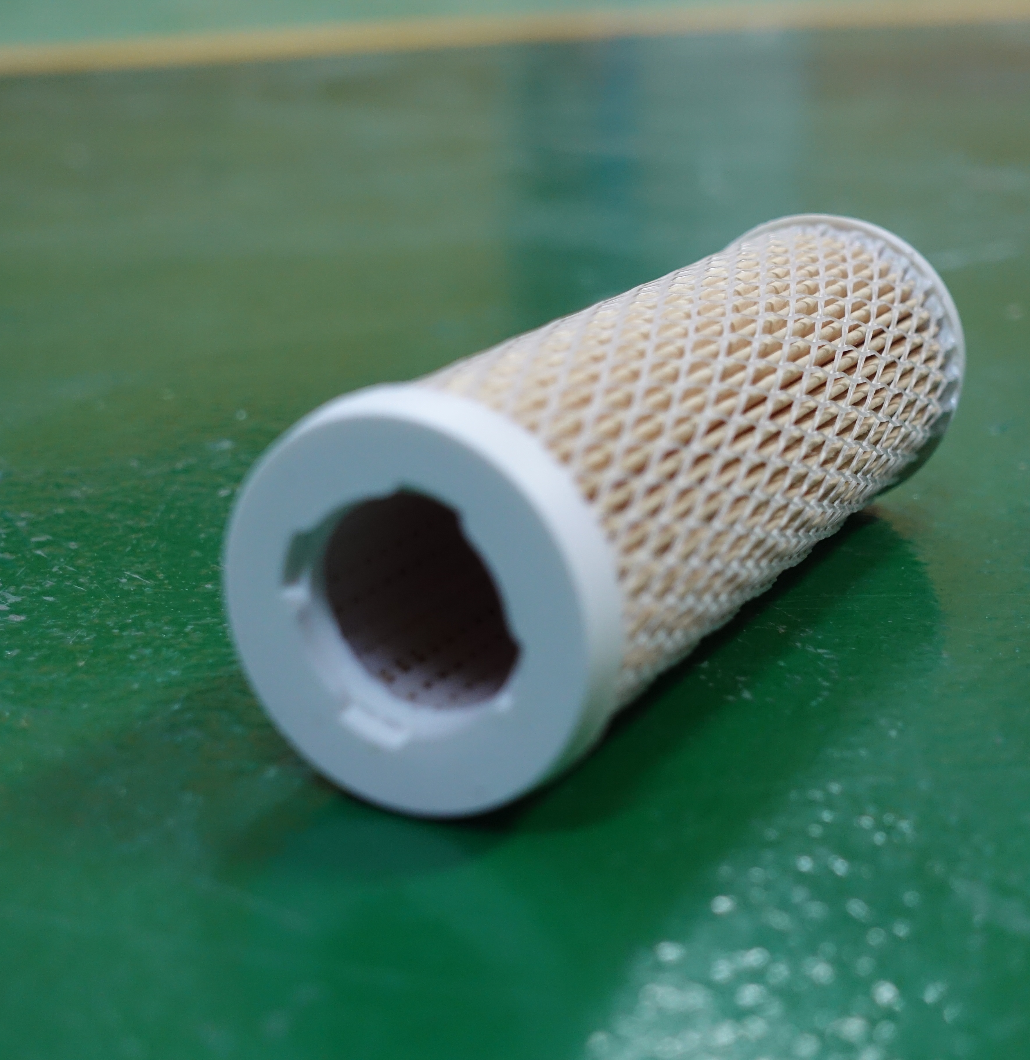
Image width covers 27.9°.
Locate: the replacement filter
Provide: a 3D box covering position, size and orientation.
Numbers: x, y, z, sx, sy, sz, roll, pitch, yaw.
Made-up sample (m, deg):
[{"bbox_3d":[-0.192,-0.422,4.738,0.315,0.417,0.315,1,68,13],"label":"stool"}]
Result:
[{"bbox_3d":[0.028,-0.013,0.412,0.072,0.072,0.194,10,21,27],"label":"replacement filter"}]

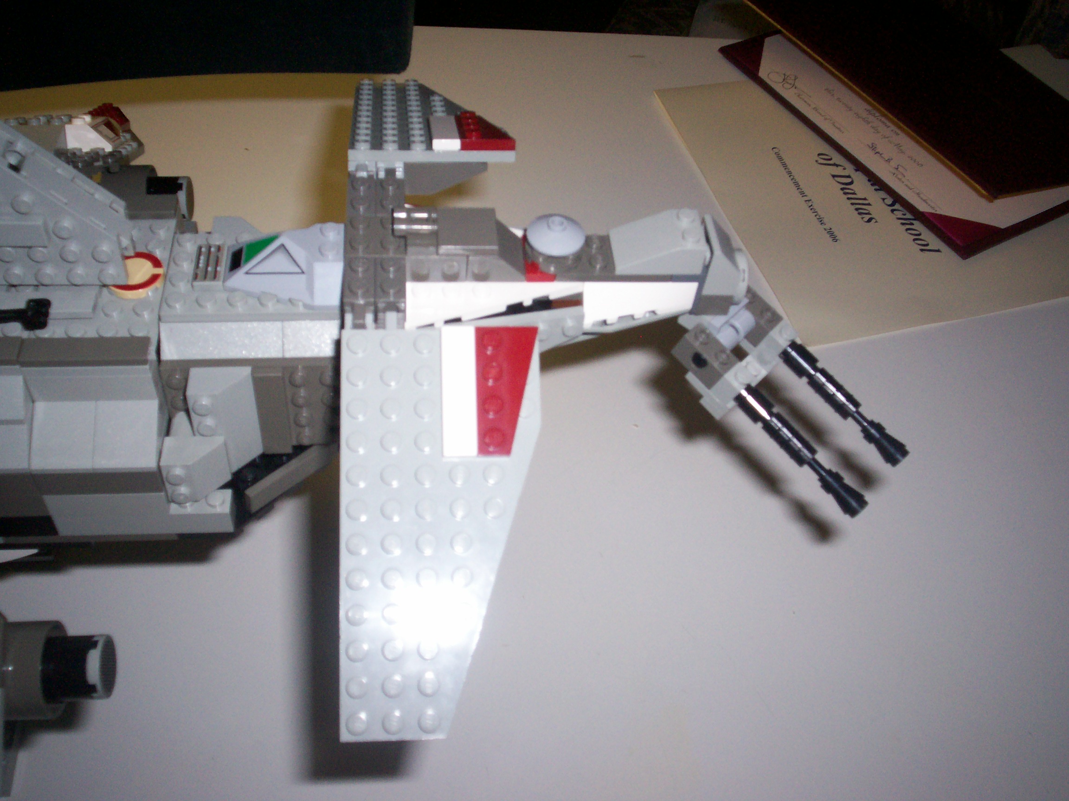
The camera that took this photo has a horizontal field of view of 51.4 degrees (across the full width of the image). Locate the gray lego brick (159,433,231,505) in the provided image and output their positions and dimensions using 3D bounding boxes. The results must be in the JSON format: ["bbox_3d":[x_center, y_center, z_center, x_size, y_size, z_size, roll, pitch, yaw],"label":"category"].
[{"bbox_3d":[-0.092,0.019,0.302,0.016,0.016,0.011,-1,49,-6],"label":"gray lego brick"}]

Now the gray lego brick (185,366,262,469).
[{"bbox_3d":[-0.085,0.007,0.305,0.016,0.032,0.011,-1,44,-7],"label":"gray lego brick"}]

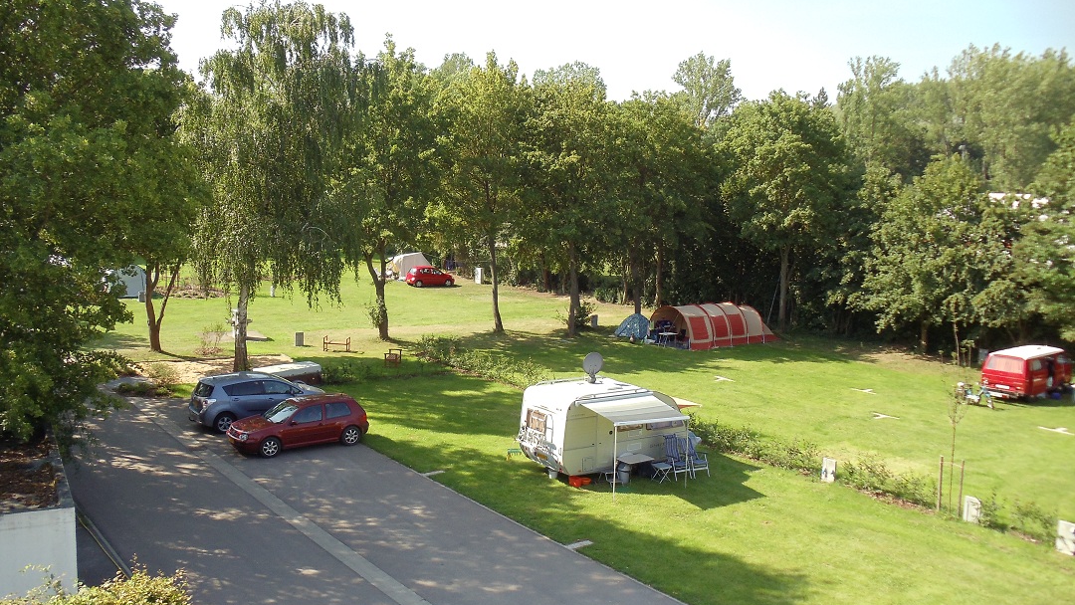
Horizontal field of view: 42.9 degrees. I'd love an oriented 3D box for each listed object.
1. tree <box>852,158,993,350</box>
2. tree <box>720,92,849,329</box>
[{"bbox_3d":[18.814,-2.253,66.311,6.900,9.595,6.693,1,7,0],"label":"tree"},{"bbox_3d":[13.592,-4.984,75.388,7.300,13.116,7.081,1,7,0],"label":"tree"}]

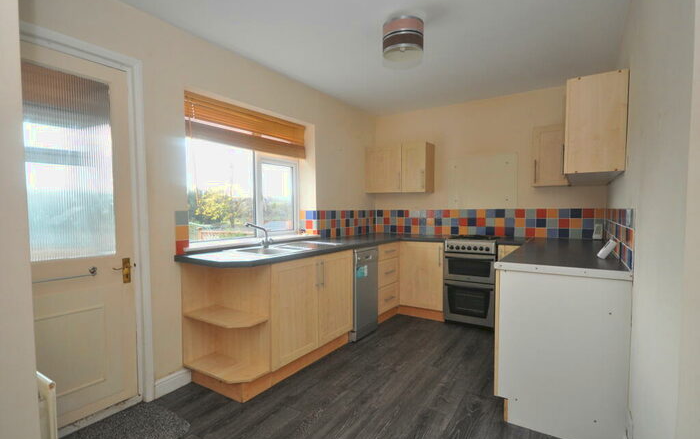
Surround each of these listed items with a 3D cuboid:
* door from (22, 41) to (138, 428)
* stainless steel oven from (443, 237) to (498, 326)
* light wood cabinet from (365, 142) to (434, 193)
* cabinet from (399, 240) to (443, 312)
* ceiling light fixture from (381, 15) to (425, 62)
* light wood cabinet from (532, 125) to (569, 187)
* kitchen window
[{"bbox_3d":[-1.595,0.115,1.876,0.055,2.027,0.790,1,2,33],"label":"door"},{"bbox_3d":[1.360,0.646,3.771,0.494,0.895,0.600,1,2,33],"label":"stainless steel oven"},{"bbox_3d":[0.625,-0.622,4.435,0.821,0.597,0.311,1,2,33],"label":"light wood cabinet"},{"bbox_3d":[0.939,0.604,4.080,0.499,0.738,0.585,1,2,33],"label":"cabinet"},{"bbox_3d":[0.373,-1.246,2.434,0.280,0.190,0.280,0,1,0],"label":"ceiling light fixture"},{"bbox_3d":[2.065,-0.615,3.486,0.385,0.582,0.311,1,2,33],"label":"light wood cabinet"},{"bbox_3d":[-0.913,-0.379,3.188,0.180,1.130,1.435,1,2,33],"label":"kitchen window"}]

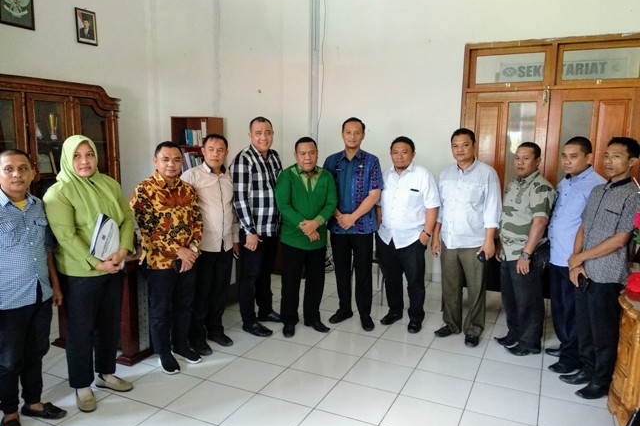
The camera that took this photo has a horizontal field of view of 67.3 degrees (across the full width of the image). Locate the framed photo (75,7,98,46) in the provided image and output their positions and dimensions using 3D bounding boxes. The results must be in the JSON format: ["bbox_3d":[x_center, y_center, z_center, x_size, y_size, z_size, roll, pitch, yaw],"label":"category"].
[{"bbox_3d":[-2.904,-2.304,5.977,0.025,0.398,0.289,5,10,25],"label":"framed photo"}]

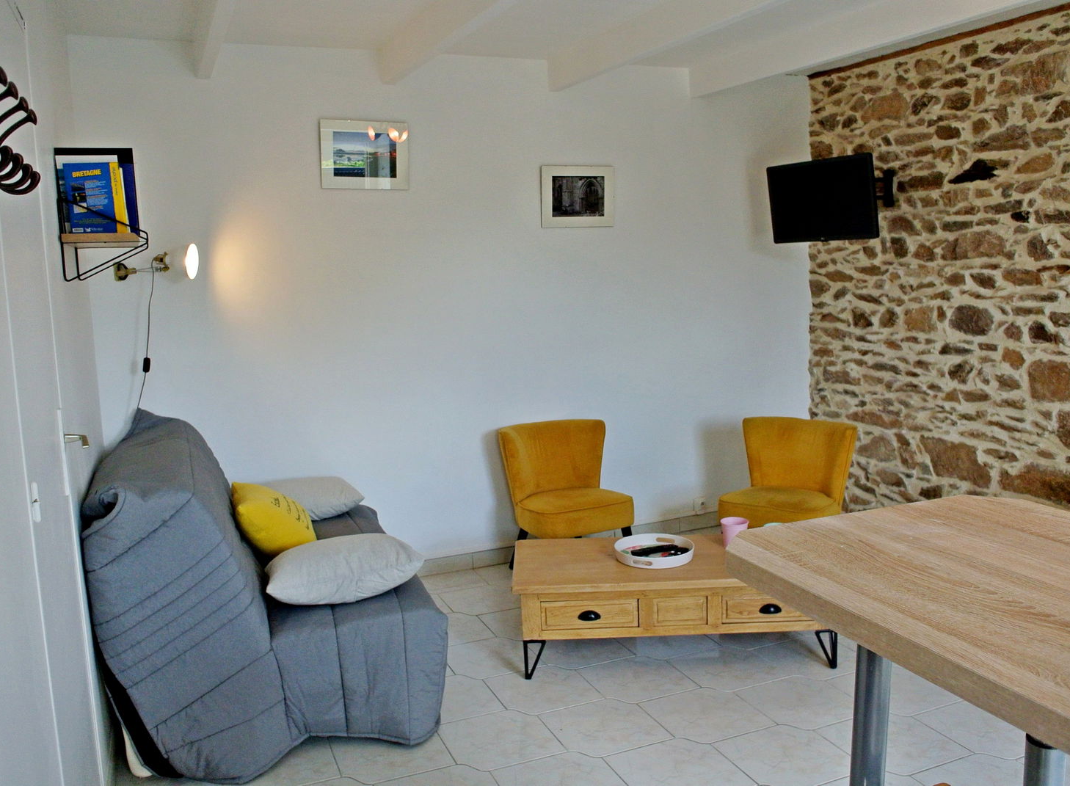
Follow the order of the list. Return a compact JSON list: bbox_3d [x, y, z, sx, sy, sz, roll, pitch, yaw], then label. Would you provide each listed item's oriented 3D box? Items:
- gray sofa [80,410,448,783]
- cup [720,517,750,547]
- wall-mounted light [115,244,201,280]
[{"bbox_3d":[-1.031,0.603,3.263,0.990,0.930,1.460,-5,9,-21],"label":"gray sofa"},{"bbox_3d":[0.785,0.556,3.450,0.112,0.108,0.112,-1,9,0],"label":"cup"},{"bbox_3d":[-1.515,-0.520,3.534,0.330,0.150,0.160,-3,9,-13],"label":"wall-mounted light"}]

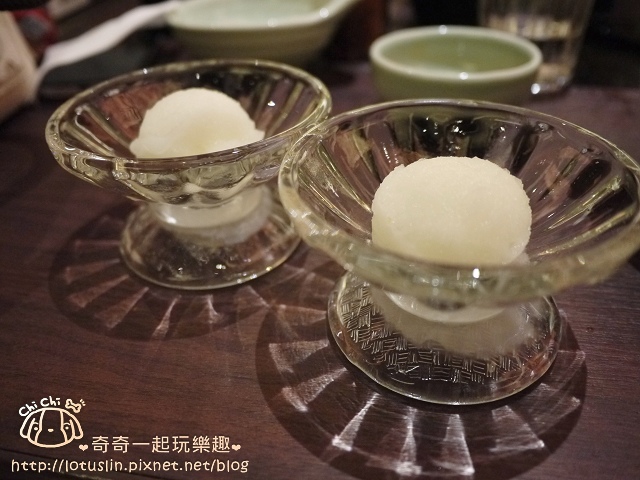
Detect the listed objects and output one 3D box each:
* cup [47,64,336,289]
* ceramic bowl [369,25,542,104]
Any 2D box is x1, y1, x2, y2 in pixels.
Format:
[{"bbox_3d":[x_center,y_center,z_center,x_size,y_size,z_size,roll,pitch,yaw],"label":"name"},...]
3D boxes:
[{"bbox_3d":[-0.048,-0.029,0.218,0.106,0.057,0.106,-2,38,1],"label":"cup"},{"bbox_3d":[0.083,-0.102,0.324,0.101,0.034,0.101,-2,38,1],"label":"ceramic bowl"}]

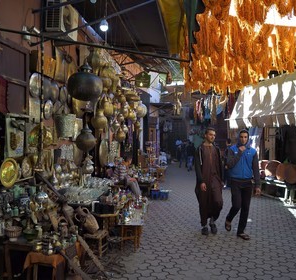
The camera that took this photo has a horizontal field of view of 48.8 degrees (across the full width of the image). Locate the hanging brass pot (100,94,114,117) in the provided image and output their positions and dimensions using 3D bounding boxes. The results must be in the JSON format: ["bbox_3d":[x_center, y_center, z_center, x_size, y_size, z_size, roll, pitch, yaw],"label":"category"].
[{"bbox_3d":[-0.686,-0.583,5.600,0.200,0.360,0.200,0,0,10],"label":"hanging brass pot"}]

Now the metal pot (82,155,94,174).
[{"bbox_3d":[-0.865,0.356,4.750,0.170,0.285,0.175,0,-1,0],"label":"metal pot"}]

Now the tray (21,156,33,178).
[{"bbox_3d":[-1.667,0.383,4.500,0.030,0.290,0.290,-6,-1,10],"label":"tray"}]

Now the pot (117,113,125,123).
[{"bbox_3d":[-0.497,-0.406,5.900,0.140,0.180,0.135,0,-1,-6],"label":"pot"}]

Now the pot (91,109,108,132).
[{"bbox_3d":[-0.728,-0.293,4.900,0.260,0.360,0.260,0,-1,-6],"label":"pot"}]

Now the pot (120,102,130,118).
[{"bbox_3d":[-0.464,-0.614,6.800,0.170,0.330,0.170,0,0,10],"label":"pot"}]

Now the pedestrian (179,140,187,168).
[{"bbox_3d":[2.098,0.875,19.300,0.500,1.670,0.400,0,0,6],"label":"pedestrian"}]

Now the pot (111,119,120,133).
[{"bbox_3d":[-0.567,-0.253,5.700,0.170,0.240,0.160,0,-1,-6],"label":"pot"}]

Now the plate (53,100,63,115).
[{"bbox_3d":[-1.590,-0.567,5.750,0.030,0.240,0.240,0,0,16],"label":"plate"}]

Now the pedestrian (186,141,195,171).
[{"bbox_3d":[2.377,0.878,18.200,0.480,1.700,0.420,0,-1,3],"label":"pedestrian"}]

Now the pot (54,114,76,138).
[{"bbox_3d":[-1.339,-0.224,5.300,0.345,0.370,0.345,0,-1,0],"label":"pot"}]

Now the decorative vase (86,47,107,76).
[{"bbox_3d":[-0.764,-1.161,4.800,0.230,0.420,0.230,0,0,10],"label":"decorative vase"}]

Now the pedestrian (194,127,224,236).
[{"bbox_3d":[1.009,0.673,5.360,0.520,1.750,0.420,0,-1,-6],"label":"pedestrian"}]

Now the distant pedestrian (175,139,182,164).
[{"bbox_3d":[1.965,0.811,20.700,0.500,1.680,0.400,0,0,6],"label":"distant pedestrian"}]

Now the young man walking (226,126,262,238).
[{"bbox_3d":[1.534,0.709,5.300,0.570,1.750,0.520,0,0,7],"label":"young man walking"}]

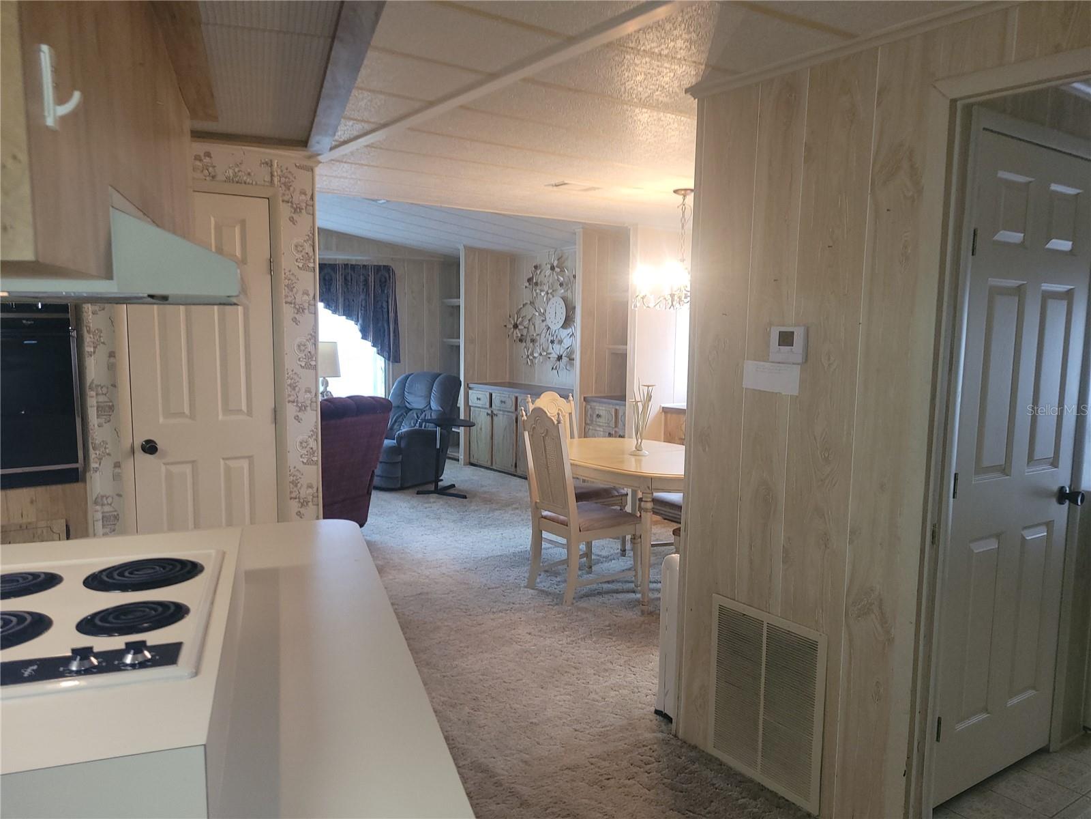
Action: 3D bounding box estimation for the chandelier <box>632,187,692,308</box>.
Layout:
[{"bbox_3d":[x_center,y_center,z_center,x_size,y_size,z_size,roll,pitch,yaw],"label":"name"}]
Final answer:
[{"bbox_3d":[0.798,-0.921,4.750,0.580,0.700,0.580,-3,8,-35],"label":"chandelier"}]

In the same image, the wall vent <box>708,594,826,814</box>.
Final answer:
[{"bbox_3d":[0.717,0.948,2.695,0.015,0.573,0.468,-3,8,-35],"label":"wall vent"}]

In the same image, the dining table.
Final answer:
[{"bbox_3d":[0.569,0.641,4.874,0.960,0.750,1.420,-3,7,-30],"label":"dining table"}]

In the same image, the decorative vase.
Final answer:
[{"bbox_3d":[0.560,0.054,4.810,0.120,0.430,0.130,-3,8,-35],"label":"decorative vase"}]

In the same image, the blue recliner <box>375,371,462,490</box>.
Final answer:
[{"bbox_3d":[-1.426,0.154,7.867,0.860,1.010,0.940,5,7,32],"label":"blue recliner"}]

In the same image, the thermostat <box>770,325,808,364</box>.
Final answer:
[{"bbox_3d":[0.754,-0.199,2.534,0.025,0.108,0.125,-3,8,-35],"label":"thermostat"}]

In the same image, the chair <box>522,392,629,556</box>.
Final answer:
[{"bbox_3d":[0.188,0.420,5.415,0.480,1.060,0.600,-3,8,-35],"label":"chair"}]

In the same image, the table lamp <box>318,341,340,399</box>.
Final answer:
[{"bbox_3d":[-2.134,-0.324,7.908,0.320,0.680,0.320,-3,8,-35],"label":"table lamp"}]

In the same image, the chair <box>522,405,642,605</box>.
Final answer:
[{"bbox_3d":[0.213,0.501,4.682,0.600,1.060,0.480,-3,8,-35],"label":"chair"}]

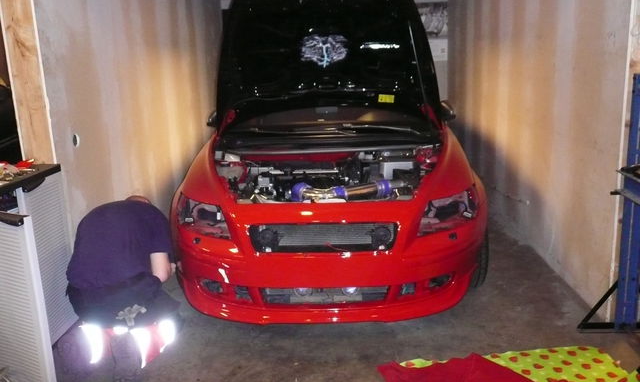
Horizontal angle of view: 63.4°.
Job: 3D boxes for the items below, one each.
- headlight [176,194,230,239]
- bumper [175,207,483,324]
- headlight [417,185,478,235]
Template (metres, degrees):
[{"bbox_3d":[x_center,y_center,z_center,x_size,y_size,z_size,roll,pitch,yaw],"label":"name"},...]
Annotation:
[{"bbox_3d":[-0.587,0.139,2.671,0.350,0.190,0.280,1,13,15],"label":"headlight"},{"bbox_3d":[0.030,0.303,2.607,1.680,0.540,0.550,-1,12,3],"label":"bumper"},{"bbox_3d":[0.651,0.108,2.606,0.350,0.190,0.280,-4,13,-9],"label":"headlight"}]

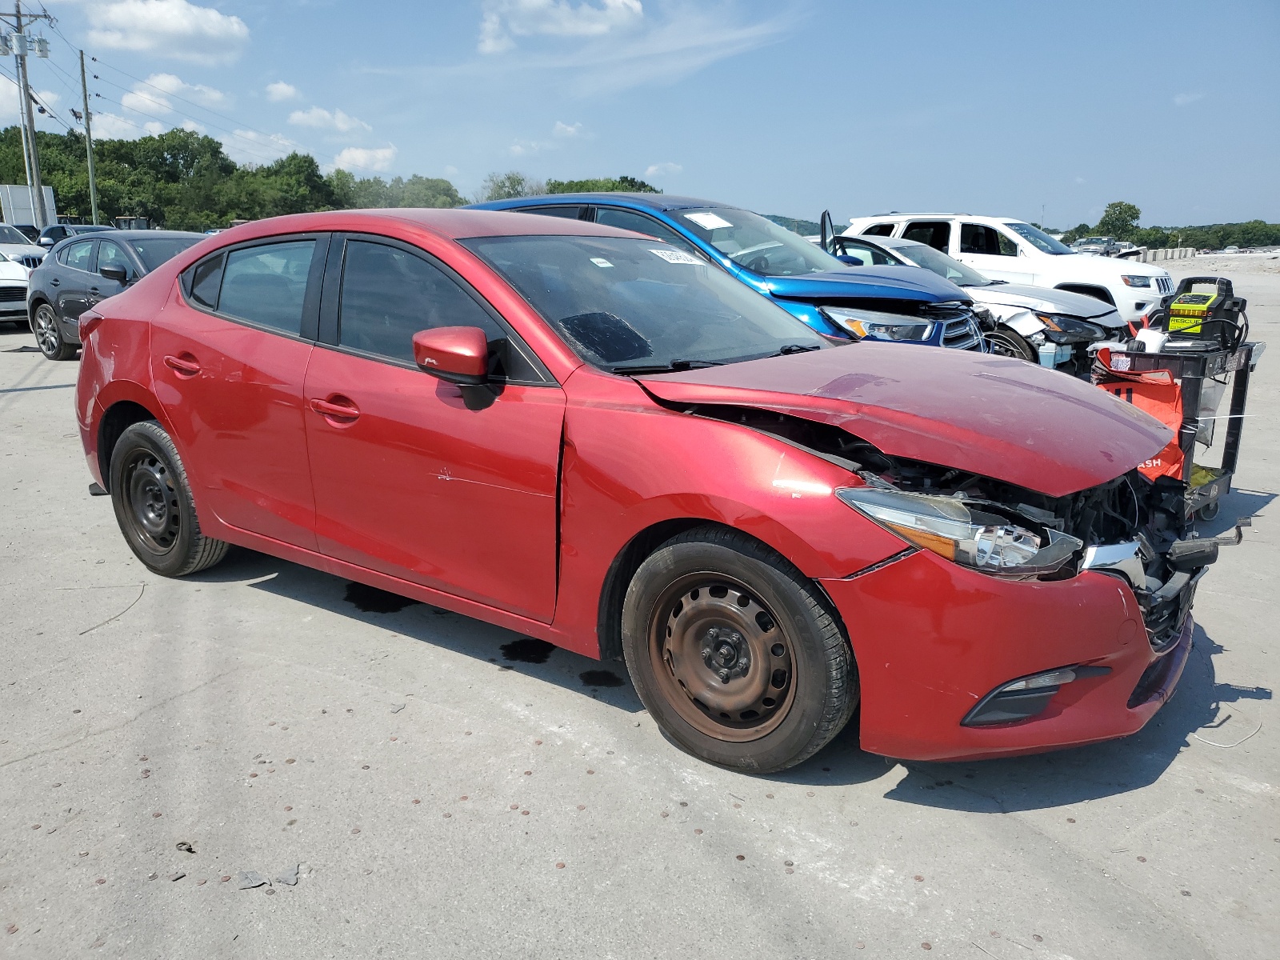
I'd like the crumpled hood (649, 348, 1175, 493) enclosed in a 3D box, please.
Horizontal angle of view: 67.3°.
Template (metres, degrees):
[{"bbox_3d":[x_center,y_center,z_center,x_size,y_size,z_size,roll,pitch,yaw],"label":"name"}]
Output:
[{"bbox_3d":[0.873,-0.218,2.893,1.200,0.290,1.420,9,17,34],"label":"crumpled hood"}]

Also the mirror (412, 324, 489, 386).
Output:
[{"bbox_3d":[-0.522,-0.343,2.686,0.145,0.150,0.200,9,17,34],"label":"mirror"}]

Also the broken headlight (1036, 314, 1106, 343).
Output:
[{"bbox_3d":[3.523,-1.237,7.850,0.480,0.250,0.400,11,18,39],"label":"broken headlight"}]

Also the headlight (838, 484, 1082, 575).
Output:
[{"bbox_3d":[0.757,0.125,2.268,0.520,0.220,0.400,9,17,34],"label":"headlight"}]

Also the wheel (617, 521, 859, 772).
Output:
[{"bbox_3d":[0.253,0.432,2.506,0.650,0.650,0.210,10,17,36],"label":"wheel"}]

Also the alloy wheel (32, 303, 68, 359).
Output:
[{"bbox_3d":[-6.843,-1.727,11.250,0.650,0.650,0.215,9,16,32],"label":"alloy wheel"}]

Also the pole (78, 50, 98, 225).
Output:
[{"bbox_3d":[-30.941,-17.912,54.238,0.280,11.799,0.280,-5,14,-28],"label":"pole"}]

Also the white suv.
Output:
[{"bbox_3d":[5.190,-3.030,14.350,4.820,1.770,1.950,10,17,35],"label":"white suv"}]

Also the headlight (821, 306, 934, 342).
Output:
[{"bbox_3d":[1.351,-0.891,5.502,0.530,0.200,0.420,10,17,36],"label":"headlight"}]

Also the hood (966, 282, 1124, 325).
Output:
[{"bbox_3d":[3.780,-1.652,8.789,1.180,0.290,1.420,9,16,33],"label":"hood"}]

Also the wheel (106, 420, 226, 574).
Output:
[{"bbox_3d":[-1.958,0.072,4.013,0.650,0.650,0.210,9,16,34],"label":"wheel"}]

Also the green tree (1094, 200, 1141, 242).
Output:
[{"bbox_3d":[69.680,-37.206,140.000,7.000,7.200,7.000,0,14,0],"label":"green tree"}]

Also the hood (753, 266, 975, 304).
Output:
[{"bbox_3d":[1.723,-1.350,6.677,1.150,0.260,1.500,10,17,36],"label":"hood"}]

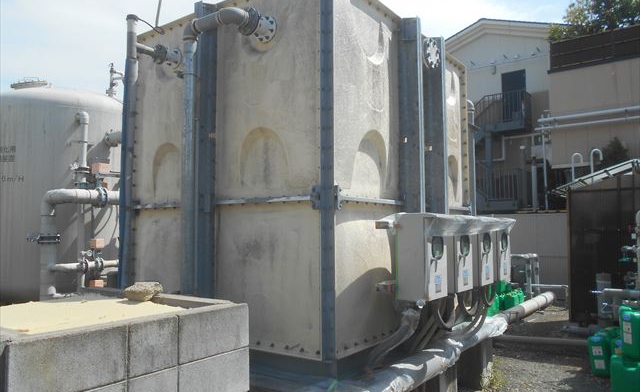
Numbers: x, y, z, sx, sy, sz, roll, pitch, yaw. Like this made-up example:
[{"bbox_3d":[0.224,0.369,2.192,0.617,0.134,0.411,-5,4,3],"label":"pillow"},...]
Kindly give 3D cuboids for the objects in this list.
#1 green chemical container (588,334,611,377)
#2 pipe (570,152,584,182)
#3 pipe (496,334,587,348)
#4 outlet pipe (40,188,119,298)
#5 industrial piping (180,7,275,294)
[{"bbox_3d":[2.890,1.624,4.970,0.180,0.385,0.310,-3,-5,32],"label":"green chemical container"},{"bbox_3d":[4.928,-0.555,9.200,0.220,0.560,0.055,-3,-5,35],"label":"pipe"},{"bbox_3d":[2.765,1.840,6.000,1.250,0.100,0.100,-2,-4,18],"label":"pipe"},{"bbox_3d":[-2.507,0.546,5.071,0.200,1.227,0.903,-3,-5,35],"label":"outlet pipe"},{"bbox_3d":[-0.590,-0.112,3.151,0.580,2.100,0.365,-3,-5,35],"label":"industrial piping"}]

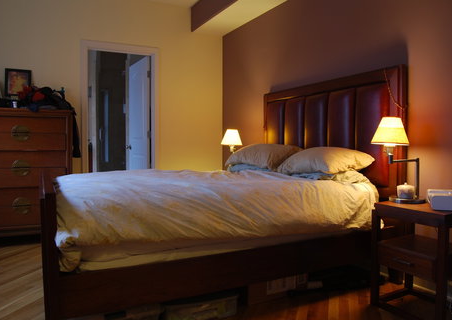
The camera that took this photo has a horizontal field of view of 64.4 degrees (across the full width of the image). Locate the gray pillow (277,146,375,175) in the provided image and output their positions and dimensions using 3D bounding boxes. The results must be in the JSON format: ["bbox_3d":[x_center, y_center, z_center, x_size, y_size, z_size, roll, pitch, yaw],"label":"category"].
[{"bbox_3d":[0.741,-0.003,2.683,0.463,0.189,0.614,-1,3,-28],"label":"gray pillow"}]

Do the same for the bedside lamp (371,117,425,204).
[{"bbox_3d":[1.037,0.009,2.155,0.402,0.496,0.246,-1,3,-28],"label":"bedside lamp"}]

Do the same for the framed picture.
[{"bbox_3d":[-2.170,-0.802,3.756,0.236,0.288,0.024,-1,3,-28],"label":"framed picture"}]

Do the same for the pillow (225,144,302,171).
[{"bbox_3d":[0.356,-0.038,3.392,0.463,0.208,0.643,-1,3,-28],"label":"pillow"}]

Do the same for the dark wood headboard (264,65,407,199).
[{"bbox_3d":[0.824,0.077,3.178,0.080,1.493,1.635,-1,3,-28],"label":"dark wood headboard"}]

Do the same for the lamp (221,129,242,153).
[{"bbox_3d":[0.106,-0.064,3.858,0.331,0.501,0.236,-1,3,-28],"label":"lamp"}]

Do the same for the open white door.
[{"bbox_3d":[-1.162,-0.277,4.814,0.038,2.037,0.699,-1,3,-34],"label":"open white door"}]

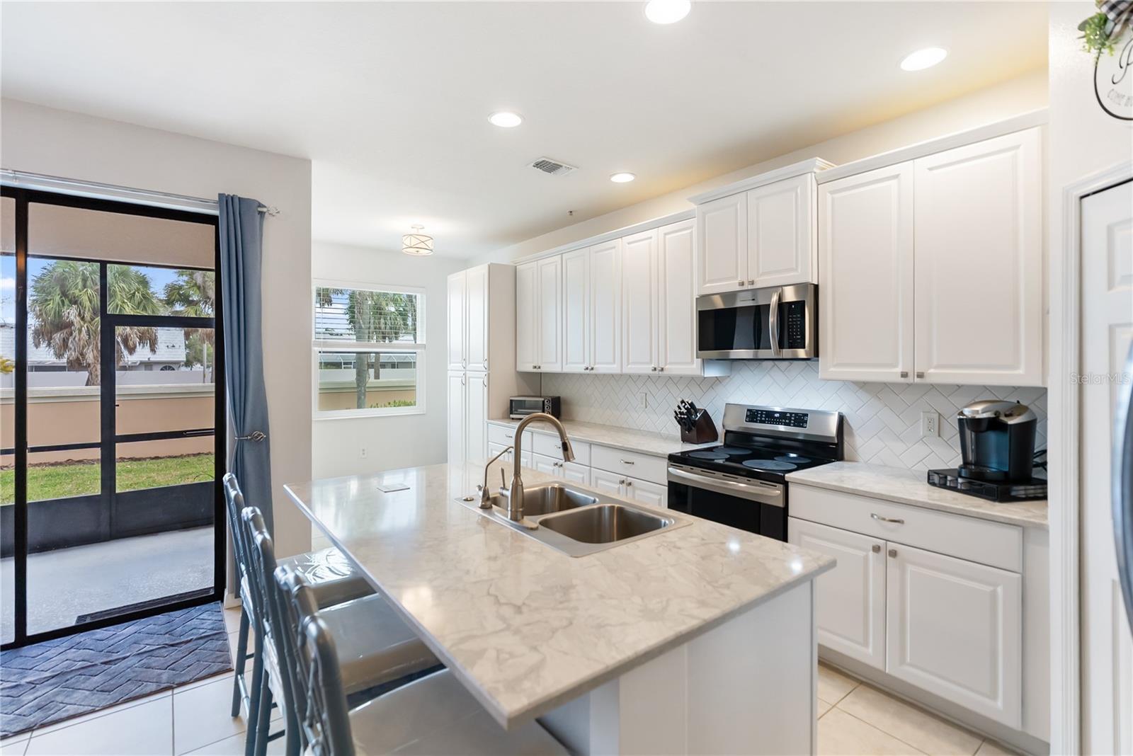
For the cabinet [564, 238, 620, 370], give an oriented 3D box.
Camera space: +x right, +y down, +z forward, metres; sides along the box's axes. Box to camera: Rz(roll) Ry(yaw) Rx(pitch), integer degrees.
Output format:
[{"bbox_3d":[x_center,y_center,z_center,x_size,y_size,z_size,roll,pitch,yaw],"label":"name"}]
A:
[{"bbox_3d":[0.321,-0.564,4.353,0.322,1.055,0.775,0,1,-38],"label":"cabinet"}]

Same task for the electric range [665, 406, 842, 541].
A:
[{"bbox_3d":[1.109,0.798,3.047,0.675,1.190,0.764,0,1,-38],"label":"electric range"}]

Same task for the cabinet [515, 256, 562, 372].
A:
[{"bbox_3d":[-0.141,-0.586,4.923,0.328,1.056,0.754,-1,2,-38],"label":"cabinet"}]

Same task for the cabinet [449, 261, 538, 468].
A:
[{"bbox_3d":[-0.815,0.086,5.571,0.637,2.475,0.953,0,1,-38],"label":"cabinet"}]

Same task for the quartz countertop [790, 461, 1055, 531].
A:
[{"bbox_3d":[1.683,0.523,2.382,0.647,0.035,0.979,-1,2,-38],"label":"quartz countertop"}]

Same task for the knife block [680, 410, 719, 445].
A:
[{"bbox_3d":[0.936,0.349,3.561,0.235,0.236,0.130,0,1,-38],"label":"knife block"}]

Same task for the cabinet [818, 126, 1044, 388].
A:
[{"bbox_3d":[1.768,-0.510,2.476,0.332,1.060,0.895,0,1,-38],"label":"cabinet"}]

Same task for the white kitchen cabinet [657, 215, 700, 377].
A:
[{"bbox_3d":[0.913,-0.545,3.591,0.328,1.056,0.394,-1,2,-38],"label":"white kitchen cabinet"}]

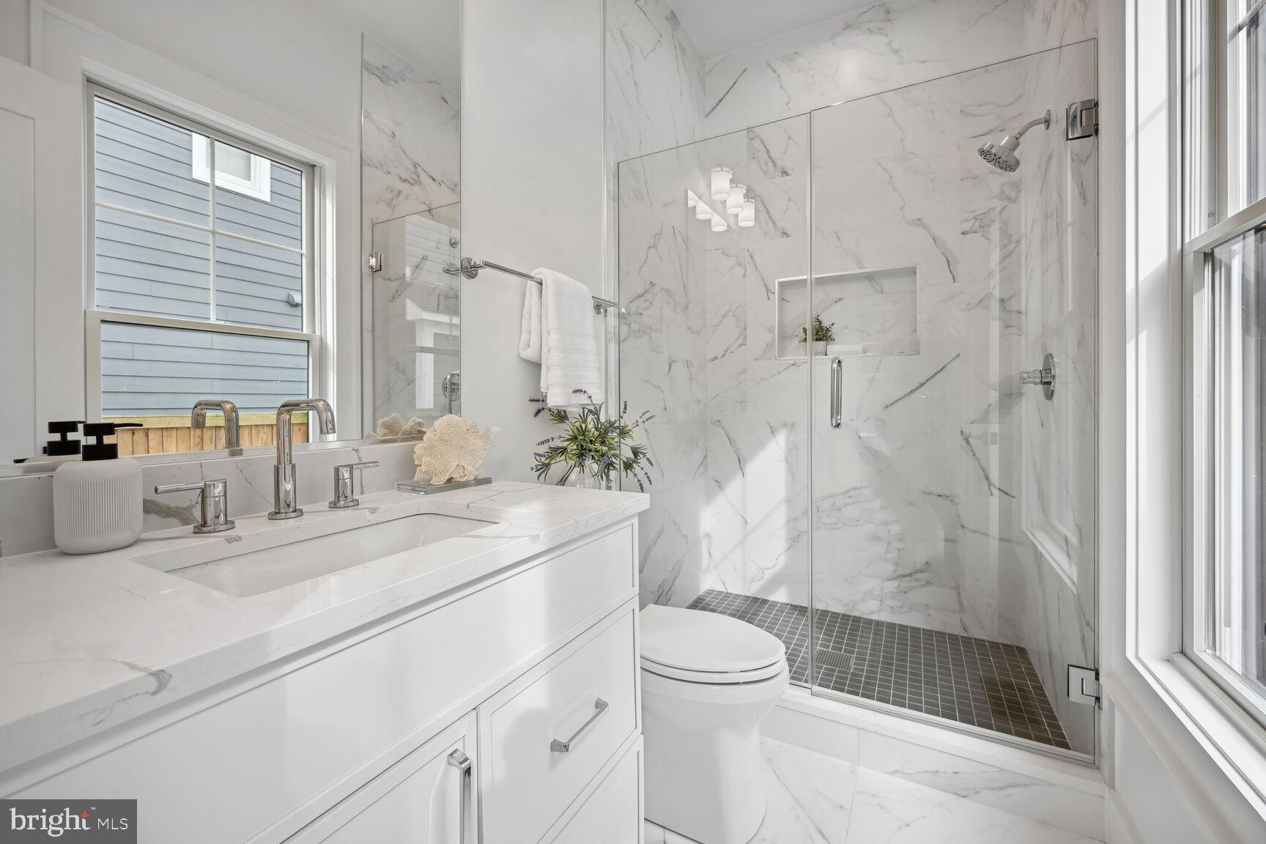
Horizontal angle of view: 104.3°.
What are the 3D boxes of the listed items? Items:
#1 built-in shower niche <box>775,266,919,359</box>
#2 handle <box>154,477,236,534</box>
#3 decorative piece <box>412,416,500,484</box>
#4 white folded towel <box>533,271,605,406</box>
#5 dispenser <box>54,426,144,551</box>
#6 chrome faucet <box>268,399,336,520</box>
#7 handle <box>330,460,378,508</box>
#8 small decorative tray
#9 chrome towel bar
[{"bbox_3d":[1.078,-0.535,2.513,0.645,0.415,0.100,1,2,29],"label":"built-in shower niche"},{"bbox_3d":[-0.650,0.127,0.733,0.049,0.081,0.093,1,2,29],"label":"handle"},{"bbox_3d":[-0.413,0.061,1.161,0.105,0.152,0.185,1,2,29],"label":"decorative piece"},{"bbox_3d":[-0.213,-0.249,1.568,0.098,0.400,0.300,1,2,29],"label":"white folded towel"},{"bbox_3d":[-0.698,0.086,0.654,0.090,0.168,0.081,-1,2,-15],"label":"dispenser"},{"bbox_3d":[-0.538,0.064,0.806,0.175,0.202,0.050,1,2,29],"label":"chrome faucet"},{"bbox_3d":[-0.539,0.119,0.958,0.049,0.081,0.093,1,2,29],"label":"handle"},{"bbox_3d":[-0.438,0.146,1.157,0.106,0.013,0.182,1,2,29],"label":"small decorative tray"},{"bbox_3d":[-0.243,-0.410,1.536,0.078,0.057,0.665,1,2,29],"label":"chrome towel bar"}]

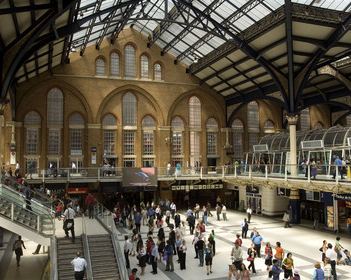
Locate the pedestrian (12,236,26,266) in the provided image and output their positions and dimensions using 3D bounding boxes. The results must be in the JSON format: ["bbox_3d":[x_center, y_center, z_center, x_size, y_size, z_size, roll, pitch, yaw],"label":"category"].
[{"bbox_3d":[-9.272,6.593,22.848,0.720,1.776,0.500,1,-3,-19],"label":"pedestrian"}]

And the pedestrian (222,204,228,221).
[{"bbox_3d":[5.210,7.712,40.939,0.400,1.756,0.450,0,-4,-9],"label":"pedestrian"}]

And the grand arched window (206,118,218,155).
[{"bbox_3d":[5.049,-0.354,53.194,1.725,5.394,0.400,1,-4,-19],"label":"grand arched window"}]

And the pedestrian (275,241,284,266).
[{"bbox_3d":[5.896,6.619,22.025,0.380,1.700,0.520,2,-4,-30],"label":"pedestrian"}]

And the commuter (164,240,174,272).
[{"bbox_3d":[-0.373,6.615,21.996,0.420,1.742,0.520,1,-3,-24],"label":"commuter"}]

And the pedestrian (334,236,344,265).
[{"bbox_3d":[9.827,6.694,23.261,0.550,1.690,0.500,-2,-4,28],"label":"pedestrian"}]

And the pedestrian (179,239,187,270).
[{"bbox_3d":[0.453,6.619,22.180,0.500,1.675,0.360,-1,-4,9],"label":"pedestrian"}]

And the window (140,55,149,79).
[{"bbox_3d":[-4.029,-9.671,50.964,1.170,3.170,0.300,1,-3,-19],"label":"window"}]

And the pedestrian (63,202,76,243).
[{"bbox_3d":[-4.801,3.806,17.548,0.570,1.740,0.520,1,-3,-19],"label":"pedestrian"}]

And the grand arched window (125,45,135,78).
[{"bbox_3d":[-5.837,-10.086,49.797,1.338,4.342,0.300,1,-3,-19],"label":"grand arched window"}]

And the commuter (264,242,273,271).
[{"bbox_3d":[5.324,6.666,22.130,0.500,1.620,0.380,1,-3,-20],"label":"commuter"}]

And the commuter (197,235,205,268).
[{"bbox_3d":[1.546,6.668,23.010,0.520,1.738,0.380,2,-4,-37],"label":"commuter"}]

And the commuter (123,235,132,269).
[{"bbox_3d":[-2.779,6.558,22.567,0.420,1.889,0.500,2,-4,-30],"label":"commuter"}]

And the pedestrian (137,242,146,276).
[{"bbox_3d":[-1.844,6.599,21.246,0.400,1.700,0.480,1,-3,-21],"label":"pedestrian"}]

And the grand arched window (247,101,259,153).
[{"bbox_3d":[11.152,-1.816,55.130,1.850,7.606,0.300,1,-3,-19],"label":"grand arched window"}]

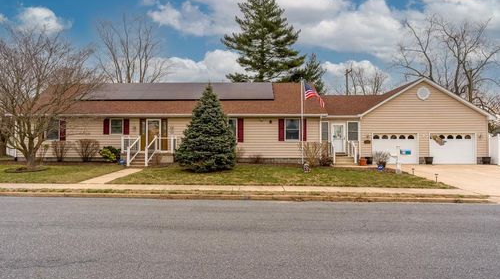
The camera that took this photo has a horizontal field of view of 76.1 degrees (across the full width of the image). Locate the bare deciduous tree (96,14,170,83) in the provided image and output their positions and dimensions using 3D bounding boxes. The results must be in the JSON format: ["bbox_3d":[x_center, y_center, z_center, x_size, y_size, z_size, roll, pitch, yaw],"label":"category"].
[{"bbox_3d":[-13.900,-6.700,38.000,9.000,16.700,9.000,0,0,0],"label":"bare deciduous tree"}]

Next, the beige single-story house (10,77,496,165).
[{"bbox_3d":[0.100,-1.420,25.400,31.600,6.200,10.600,0,0,0],"label":"beige single-story house"}]

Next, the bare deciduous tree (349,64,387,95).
[{"bbox_3d":[17.800,-4.900,48.000,6.300,13.100,6.300,0,0,0],"label":"bare deciduous tree"}]

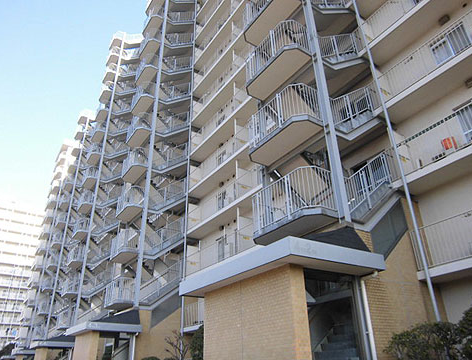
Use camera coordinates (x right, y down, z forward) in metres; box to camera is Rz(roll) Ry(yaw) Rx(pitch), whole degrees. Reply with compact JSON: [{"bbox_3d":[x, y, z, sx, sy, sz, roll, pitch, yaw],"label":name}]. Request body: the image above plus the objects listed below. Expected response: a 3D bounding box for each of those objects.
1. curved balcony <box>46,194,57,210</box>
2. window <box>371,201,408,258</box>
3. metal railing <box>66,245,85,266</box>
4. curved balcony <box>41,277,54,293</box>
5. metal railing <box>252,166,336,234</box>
[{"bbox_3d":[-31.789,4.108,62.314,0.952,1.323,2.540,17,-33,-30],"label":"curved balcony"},{"bbox_3d":[4.078,1.356,9.551,1.855,2.306,0.106,16,-33,-30],"label":"window"},{"bbox_3d":[-14.257,6.865,32.200,0.930,1.180,2.470,17,-33,-31],"label":"metal railing"},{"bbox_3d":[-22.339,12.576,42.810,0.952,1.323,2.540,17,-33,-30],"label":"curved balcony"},{"bbox_3d":[1.438,0.733,9.871,0.921,1.222,2.540,17,-33,-30],"label":"metal railing"}]

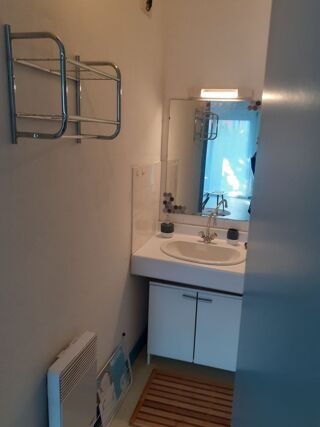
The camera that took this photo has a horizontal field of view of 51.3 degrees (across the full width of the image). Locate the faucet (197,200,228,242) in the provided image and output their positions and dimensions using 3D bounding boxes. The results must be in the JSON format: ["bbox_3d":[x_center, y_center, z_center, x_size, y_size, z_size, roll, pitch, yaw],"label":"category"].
[{"bbox_3d":[0.325,0.106,2.227,0.147,0.242,0.206,6,14,16],"label":"faucet"}]

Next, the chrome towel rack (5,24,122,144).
[{"bbox_3d":[-0.282,-0.382,1.078,0.195,0.316,0.386,6,14,16],"label":"chrome towel rack"}]

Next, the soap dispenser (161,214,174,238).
[{"bbox_3d":[0.062,0.092,2.443,0.090,0.173,0.092,6,14,16],"label":"soap dispenser"}]

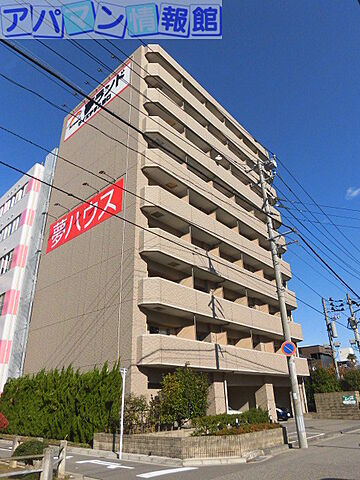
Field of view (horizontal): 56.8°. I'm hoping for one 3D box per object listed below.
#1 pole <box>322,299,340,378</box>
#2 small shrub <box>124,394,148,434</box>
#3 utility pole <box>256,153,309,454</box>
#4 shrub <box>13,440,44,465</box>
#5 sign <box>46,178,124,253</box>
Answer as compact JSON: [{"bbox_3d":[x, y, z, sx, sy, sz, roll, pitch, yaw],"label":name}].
[{"bbox_3d":[15.326,10.968,33.267,0.420,10.450,0.420,-22,-33,36],"label":"pole"},{"bbox_3d":[-1.615,6.454,12.323,0.950,1.330,0.900,-2,-26,0],"label":"small shrub"},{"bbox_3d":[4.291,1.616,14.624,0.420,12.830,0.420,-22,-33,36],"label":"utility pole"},{"bbox_3d":[-4.240,5.983,9.318,0.880,0.640,0.850,-2,-26,0],"label":"shrub"},{"bbox_3d":[-7.087,-1.473,23.889,9.050,2.560,0.120,-22,-33,36],"label":"sign"}]

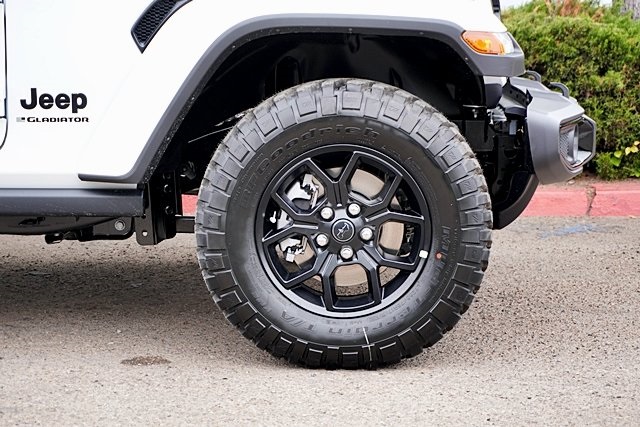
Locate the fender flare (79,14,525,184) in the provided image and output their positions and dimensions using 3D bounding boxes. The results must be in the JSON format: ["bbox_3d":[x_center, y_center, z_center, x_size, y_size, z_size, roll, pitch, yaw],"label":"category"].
[{"bbox_3d":[-0.053,-0.308,3.607,1.206,0.458,0.252,0,8,2],"label":"fender flare"}]

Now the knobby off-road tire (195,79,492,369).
[{"bbox_3d":[0.066,0.023,3.661,0.812,0.784,0.255,0,8,2],"label":"knobby off-road tire"}]

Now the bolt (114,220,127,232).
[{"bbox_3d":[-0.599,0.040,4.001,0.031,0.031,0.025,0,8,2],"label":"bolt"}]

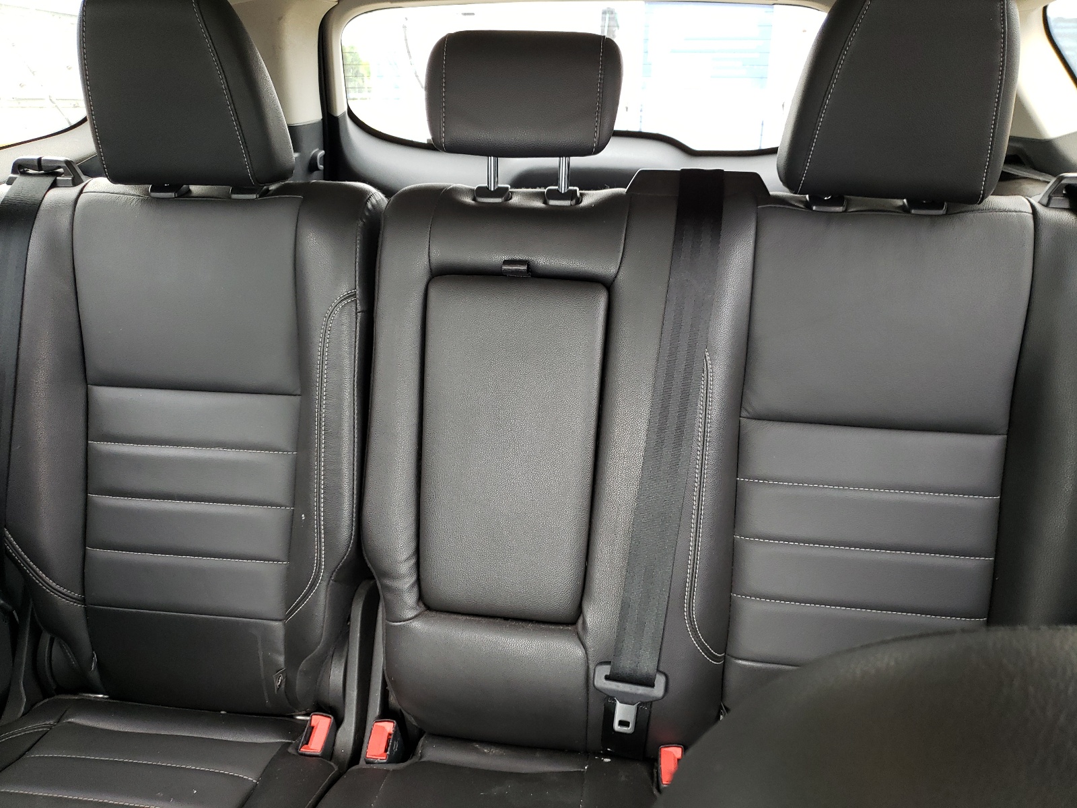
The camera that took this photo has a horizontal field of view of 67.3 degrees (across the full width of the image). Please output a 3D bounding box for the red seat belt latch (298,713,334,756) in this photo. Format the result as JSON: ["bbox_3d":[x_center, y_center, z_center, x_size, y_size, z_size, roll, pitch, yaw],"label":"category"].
[{"bbox_3d":[-0.236,0.370,0.883,0.026,0.050,0.042,4,46,7],"label":"red seat belt latch"}]

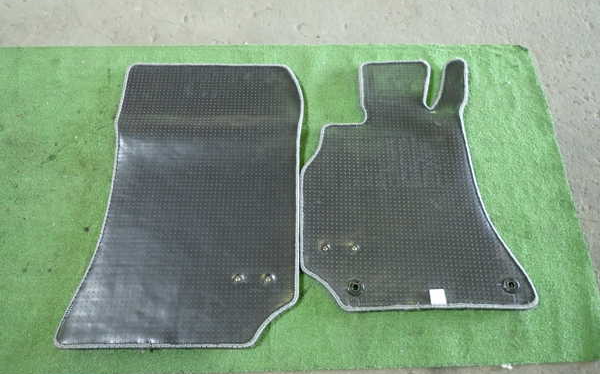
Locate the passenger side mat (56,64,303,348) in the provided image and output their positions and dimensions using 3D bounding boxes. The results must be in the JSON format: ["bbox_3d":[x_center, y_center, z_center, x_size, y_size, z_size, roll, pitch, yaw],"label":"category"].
[{"bbox_3d":[-0.260,-0.008,1.081,0.533,0.027,0.769,0,66,0],"label":"passenger side mat"}]

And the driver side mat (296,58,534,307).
[{"bbox_3d":[0.271,-0.052,1.106,0.533,0.025,0.717,1,66,0],"label":"driver side mat"}]

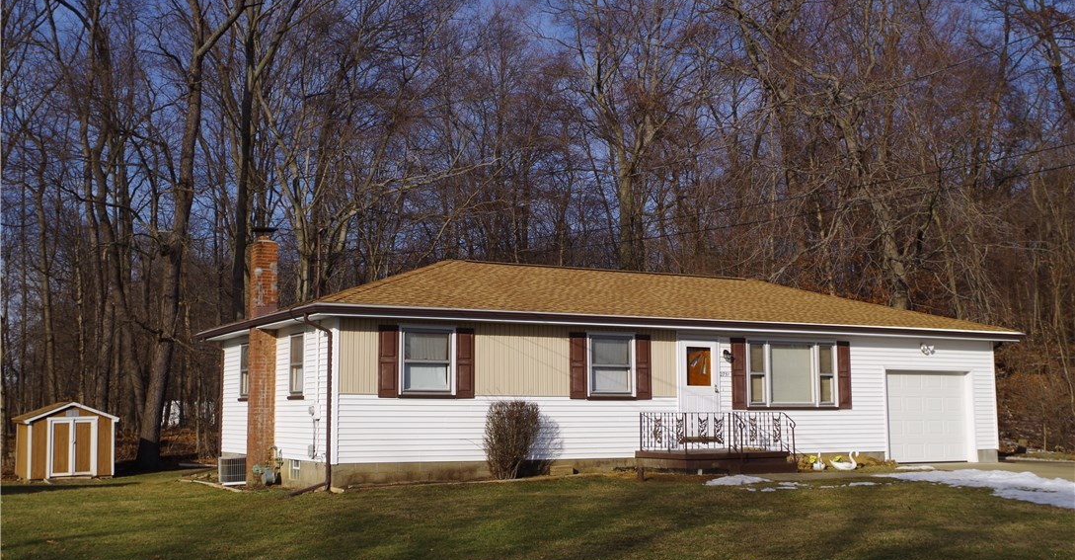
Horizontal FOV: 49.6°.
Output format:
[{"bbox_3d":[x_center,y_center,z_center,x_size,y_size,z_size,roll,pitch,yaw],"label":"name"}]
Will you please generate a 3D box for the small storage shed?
[{"bbox_3d":[-14.430,4.875,35.518,2.716,2.259,2.312,4,-8,-32],"label":"small storage shed"}]

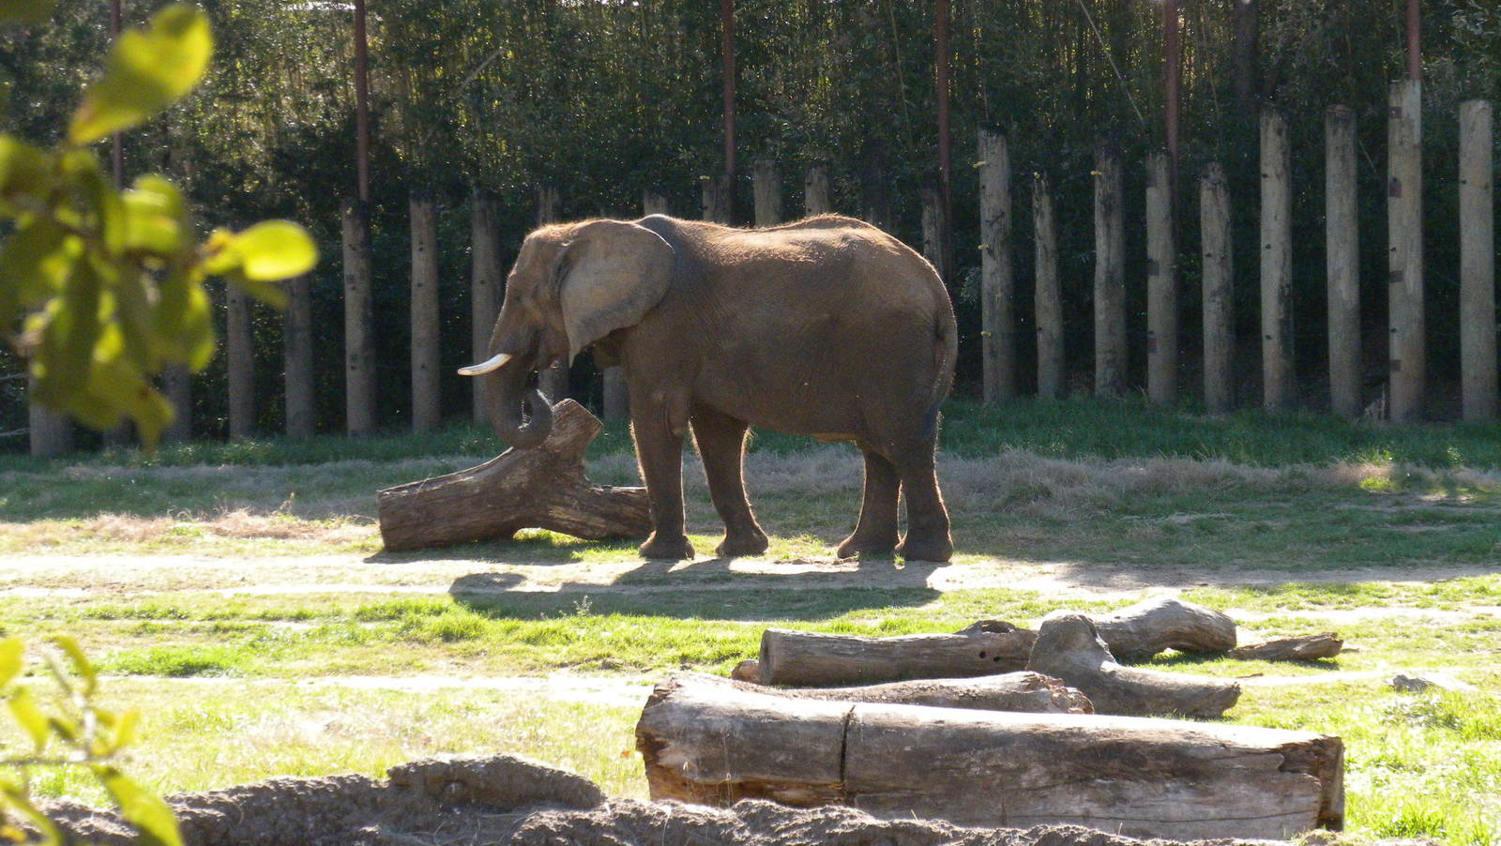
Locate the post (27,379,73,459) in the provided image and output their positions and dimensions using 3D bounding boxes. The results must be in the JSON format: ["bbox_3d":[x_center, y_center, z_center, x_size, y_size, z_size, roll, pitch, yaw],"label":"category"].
[{"bbox_3d":[-6.677,-0.909,49.108,0.360,2.400,0.360,-1,4,0],"label":"post"}]

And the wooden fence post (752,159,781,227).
[{"bbox_3d":[0.189,-1.509,57.500,0.300,2.800,0.300,-1,3,0],"label":"wooden fence post"}]

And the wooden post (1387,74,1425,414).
[{"bbox_3d":[6.098,-1.598,48.000,0.327,3.185,0.327,-1,3,7],"label":"wooden post"}]

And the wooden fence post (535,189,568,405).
[{"bbox_3d":[-1.984,-1.188,51.709,0.310,2.370,0.310,-1,4,0],"label":"wooden fence post"}]

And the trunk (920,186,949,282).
[{"bbox_3d":[1.867,-1.244,52.214,0.280,2.250,0.280,-1,4,0],"label":"trunk"}]

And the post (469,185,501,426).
[{"bbox_3d":[-2.739,-1.192,53.500,0.304,2.444,0.304,-1,3,-3],"label":"post"}]

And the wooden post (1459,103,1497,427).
[{"bbox_3d":[6.766,-1.511,48.000,0.316,2.989,0.316,-1,3,8],"label":"wooden post"}]

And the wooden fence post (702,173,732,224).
[{"bbox_3d":[-0.338,-1.269,52.007,0.290,2.420,0.290,-1,4,0],"label":"wooden fence post"}]

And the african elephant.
[{"bbox_3d":[-0.309,-0.270,38.303,3.550,2.530,1.320,0,5,14],"label":"african elephant"}]

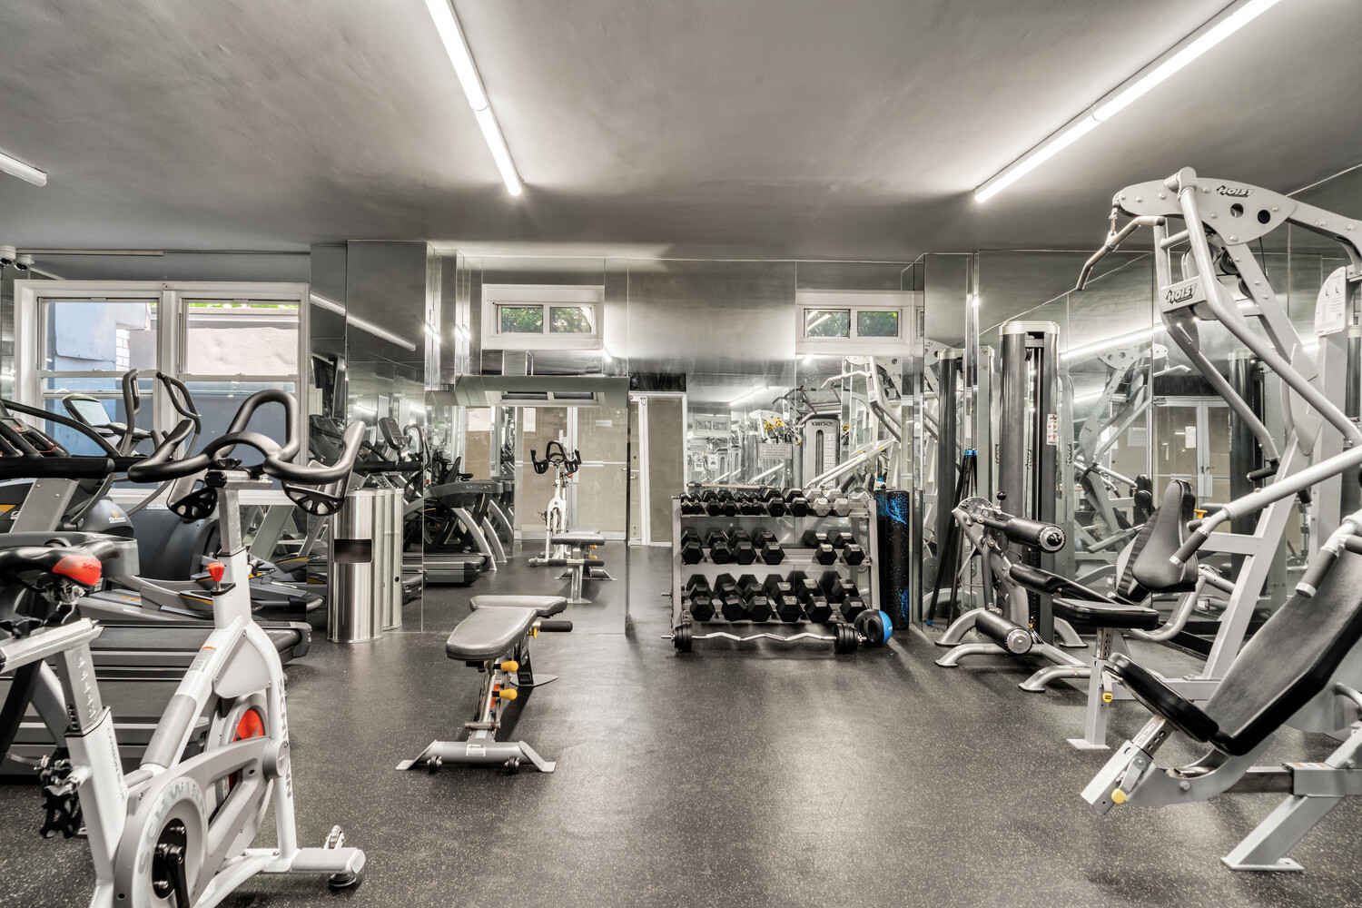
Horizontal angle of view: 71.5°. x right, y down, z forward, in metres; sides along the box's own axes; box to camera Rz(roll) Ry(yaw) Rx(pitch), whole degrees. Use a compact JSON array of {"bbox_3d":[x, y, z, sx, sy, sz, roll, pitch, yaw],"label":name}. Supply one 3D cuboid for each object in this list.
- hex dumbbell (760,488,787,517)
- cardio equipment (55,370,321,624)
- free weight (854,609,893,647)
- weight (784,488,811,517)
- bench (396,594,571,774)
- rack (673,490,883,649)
[{"bbox_3d":[0.573,0.300,5.880,0.118,0.103,0.260,1,14,-3],"label":"hex dumbbell"},{"bbox_3d":[-3.130,0.303,5.950,1.750,1.650,0.750,1,0,0],"label":"cardio equipment"},{"bbox_3d":[1.176,1.064,5.770,0.230,0.230,0.230,1,0,0],"label":"free weight"},{"bbox_3d":[0.717,0.300,5.880,0.118,0.103,0.260,1,14,-3],"label":"weight"},{"bbox_3d":[-0.775,0.936,4.165,0.600,0.460,1.380,1,0,-2],"label":"bench"},{"bbox_3d":[0.577,0.721,5.940,1.245,0.900,0.540,1,0,0],"label":"rack"}]

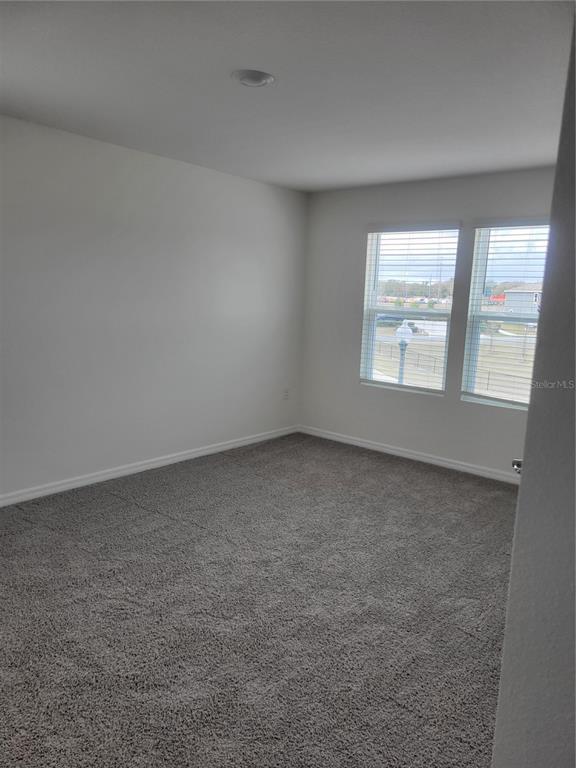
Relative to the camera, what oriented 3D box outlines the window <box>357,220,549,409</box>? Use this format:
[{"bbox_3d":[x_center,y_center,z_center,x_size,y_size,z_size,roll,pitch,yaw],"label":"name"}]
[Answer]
[{"bbox_3d":[1.455,-0.604,4.866,1.889,1.475,0.100,10,12,40],"label":"window"}]

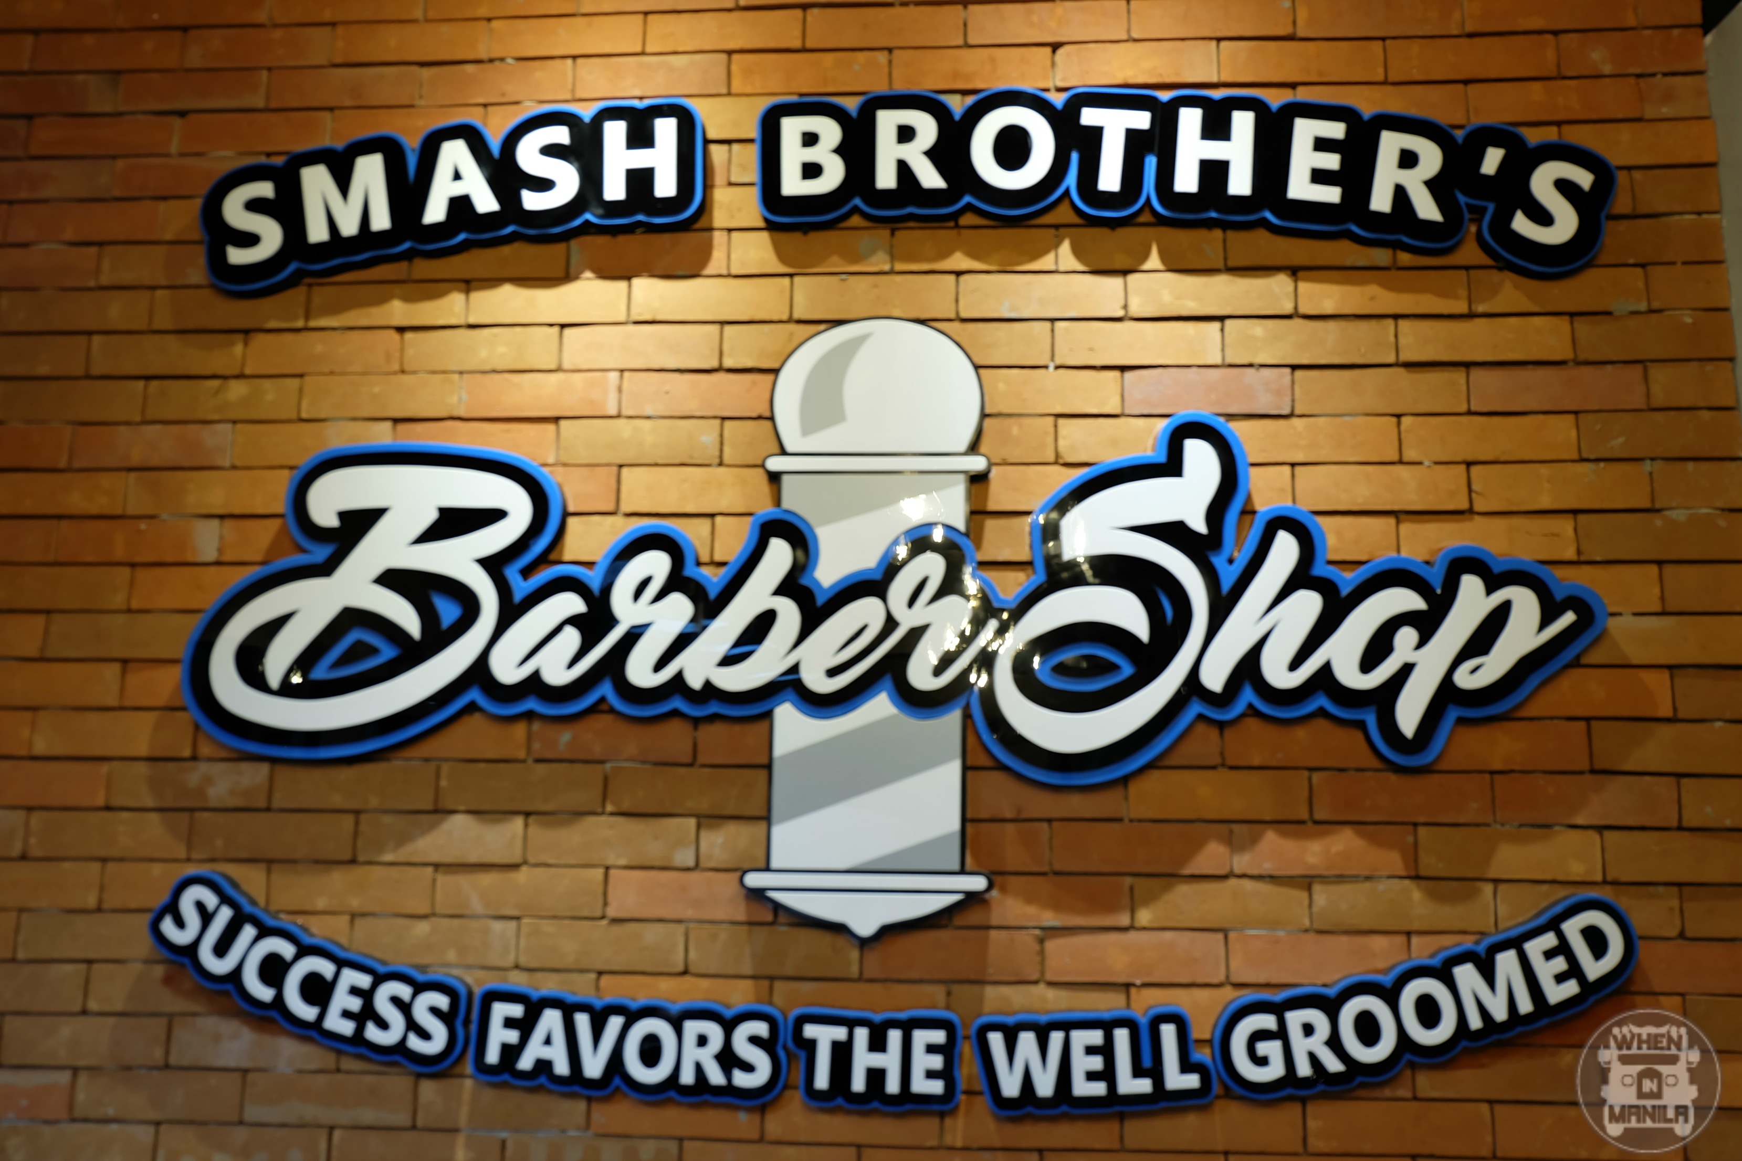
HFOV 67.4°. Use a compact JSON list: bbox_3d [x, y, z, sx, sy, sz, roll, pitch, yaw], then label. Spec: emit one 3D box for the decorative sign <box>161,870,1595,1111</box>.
[{"bbox_3d":[-0.001,0.496,1.570,1.775,0.265,0.040,0,-8,4],"label":"decorative sign"}]

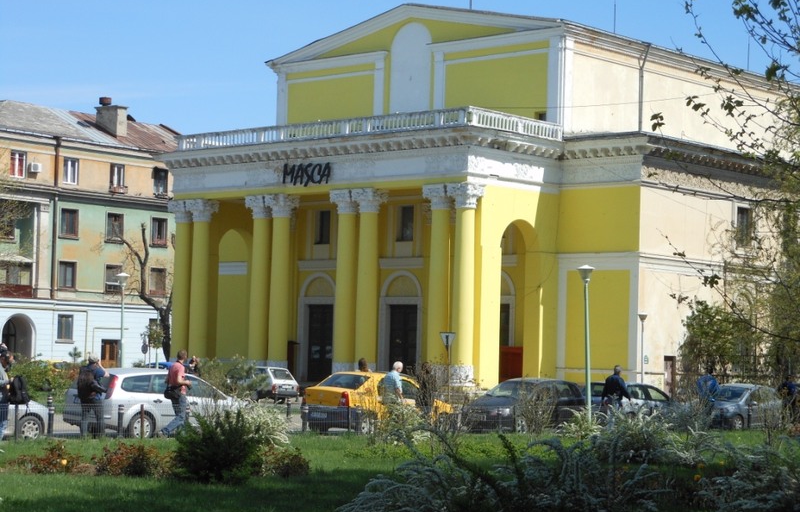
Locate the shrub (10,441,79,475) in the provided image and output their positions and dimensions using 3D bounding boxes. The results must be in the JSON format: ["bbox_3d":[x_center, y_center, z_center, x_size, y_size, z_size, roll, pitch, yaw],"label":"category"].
[{"bbox_3d":[-4.803,2.710,23.772,0.931,0.396,0.800,2,-4,0],"label":"shrub"}]

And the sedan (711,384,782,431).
[{"bbox_3d":[10.013,4.497,52.102,1.720,1.450,4.300,-1,-5,40],"label":"sedan"}]

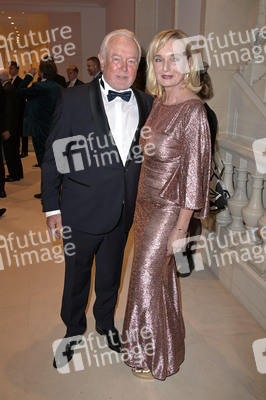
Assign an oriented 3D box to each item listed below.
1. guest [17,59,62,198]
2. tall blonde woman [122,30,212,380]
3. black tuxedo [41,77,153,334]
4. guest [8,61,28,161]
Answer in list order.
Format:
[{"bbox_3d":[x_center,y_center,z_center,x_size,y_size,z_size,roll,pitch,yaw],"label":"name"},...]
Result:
[{"bbox_3d":[-1.227,-0.912,4.510,0.600,1.830,0.500,-16,25,-37],"label":"guest"},{"bbox_3d":[0.170,0.112,1.754,0.450,1.790,0.390,9,22,23],"label":"tall blonde woman"},{"bbox_3d":[-0.185,0.161,1.868,0.580,1.520,0.330,-5,21,-13],"label":"black tuxedo"},{"bbox_3d":[-2.343,-1.741,6.816,0.330,1.810,0.500,-19,27,-42],"label":"guest"}]

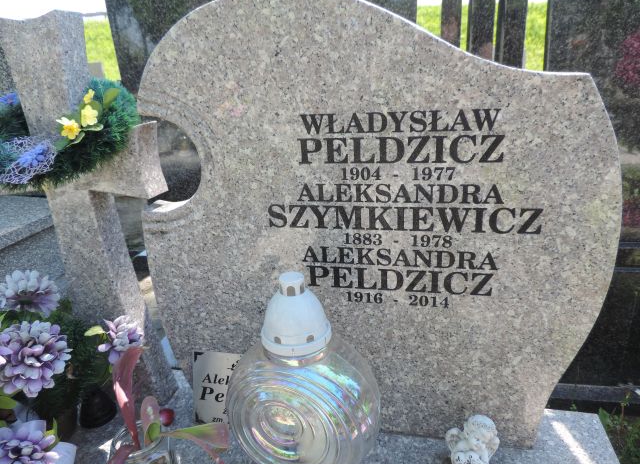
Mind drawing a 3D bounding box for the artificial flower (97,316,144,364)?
[{"bbox_3d":[-0.306,0.166,0.680,0.073,0.070,0.064,-17,23,-33],"label":"artificial flower"}]

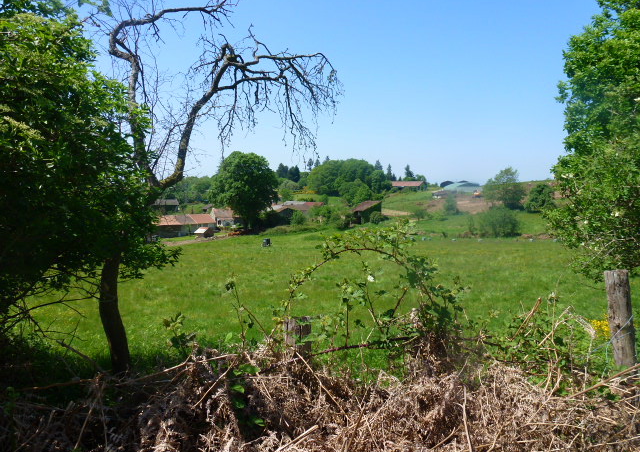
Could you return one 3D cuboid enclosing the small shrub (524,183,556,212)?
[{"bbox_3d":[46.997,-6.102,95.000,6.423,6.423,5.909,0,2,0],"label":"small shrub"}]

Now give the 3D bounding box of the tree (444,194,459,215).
[{"bbox_3d":[32.601,-5.330,110.000,3.471,4.958,3.193,0,2,0],"label":"tree"}]

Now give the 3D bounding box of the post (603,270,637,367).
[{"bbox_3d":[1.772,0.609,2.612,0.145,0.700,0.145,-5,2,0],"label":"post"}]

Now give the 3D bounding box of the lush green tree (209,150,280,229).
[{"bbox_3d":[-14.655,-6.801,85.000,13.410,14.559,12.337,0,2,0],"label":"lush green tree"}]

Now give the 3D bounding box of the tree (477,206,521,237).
[{"bbox_3d":[23.333,-0.588,58.000,5.752,3.922,5.292,0,2,0],"label":"tree"}]

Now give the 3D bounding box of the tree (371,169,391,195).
[{"bbox_3d":[19.771,-14.543,145.000,6.536,8.497,6.013,0,2,0],"label":"tree"}]

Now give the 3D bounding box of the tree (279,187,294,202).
[{"bbox_3d":[-9.438,-8.874,125.000,4.508,4.508,4.147,0,2,0],"label":"tree"}]

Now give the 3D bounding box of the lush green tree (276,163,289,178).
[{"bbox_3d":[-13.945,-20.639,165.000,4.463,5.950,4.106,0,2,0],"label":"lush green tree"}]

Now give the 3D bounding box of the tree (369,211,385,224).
[{"bbox_3d":[10.824,-1.628,85.000,3.065,2.682,2.820,0,2,0],"label":"tree"}]

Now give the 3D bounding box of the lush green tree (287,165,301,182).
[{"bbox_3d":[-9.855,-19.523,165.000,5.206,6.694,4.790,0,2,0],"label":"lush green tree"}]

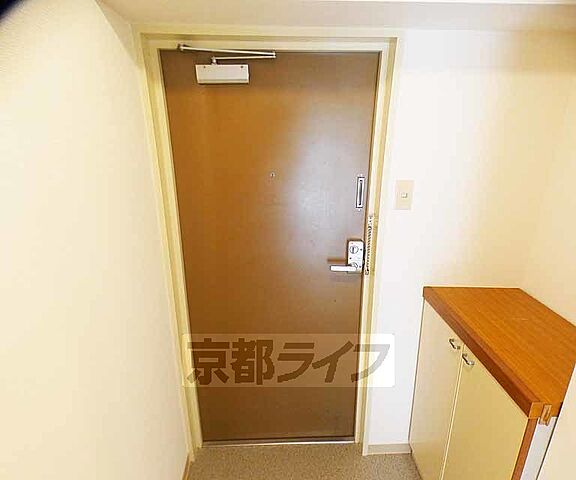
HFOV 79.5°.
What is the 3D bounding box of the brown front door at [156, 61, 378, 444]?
[{"bbox_3d":[-0.057,0.191,1.642,0.838,1.930,0.043,-1,18,-2],"label":"brown front door"}]

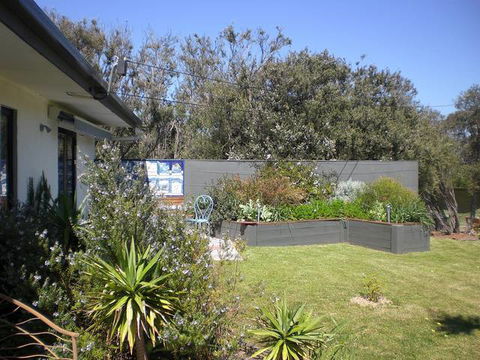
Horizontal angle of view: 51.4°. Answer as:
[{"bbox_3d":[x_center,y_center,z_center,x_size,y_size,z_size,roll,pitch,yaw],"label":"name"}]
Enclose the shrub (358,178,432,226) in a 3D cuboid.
[{"bbox_3d":[3.022,0.437,9.700,1.400,0.950,1.150,0,2,0],"label":"shrub"}]

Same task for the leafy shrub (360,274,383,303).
[{"bbox_3d":[1.488,1.228,5.650,0.260,0.320,0.260,0,2,0],"label":"leafy shrub"}]

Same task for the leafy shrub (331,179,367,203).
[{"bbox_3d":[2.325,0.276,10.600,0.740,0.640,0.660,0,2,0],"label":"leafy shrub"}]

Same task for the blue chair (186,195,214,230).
[{"bbox_3d":[-0.724,0.729,9.100,0.420,0.900,0.470,1,2,32],"label":"blue chair"}]

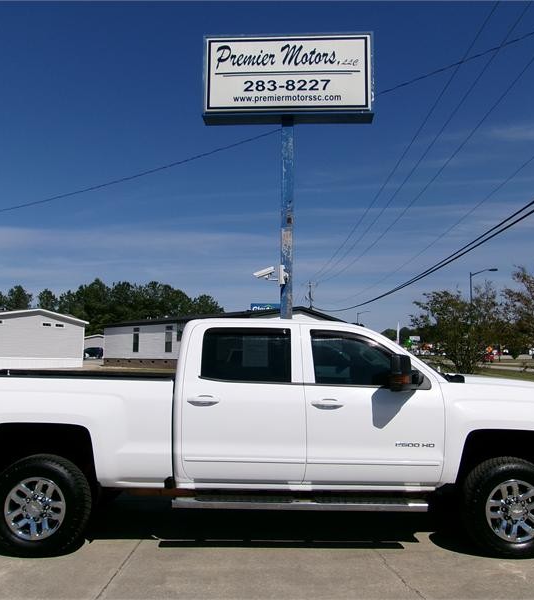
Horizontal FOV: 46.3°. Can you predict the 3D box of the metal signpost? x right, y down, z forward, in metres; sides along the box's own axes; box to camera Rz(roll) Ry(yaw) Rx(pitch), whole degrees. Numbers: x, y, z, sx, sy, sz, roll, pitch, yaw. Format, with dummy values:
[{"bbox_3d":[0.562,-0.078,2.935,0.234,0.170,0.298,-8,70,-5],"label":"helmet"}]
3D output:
[{"bbox_3d":[0.341,-0.887,9.908,2.705,6.685,0.432,0,-4,3],"label":"metal signpost"}]

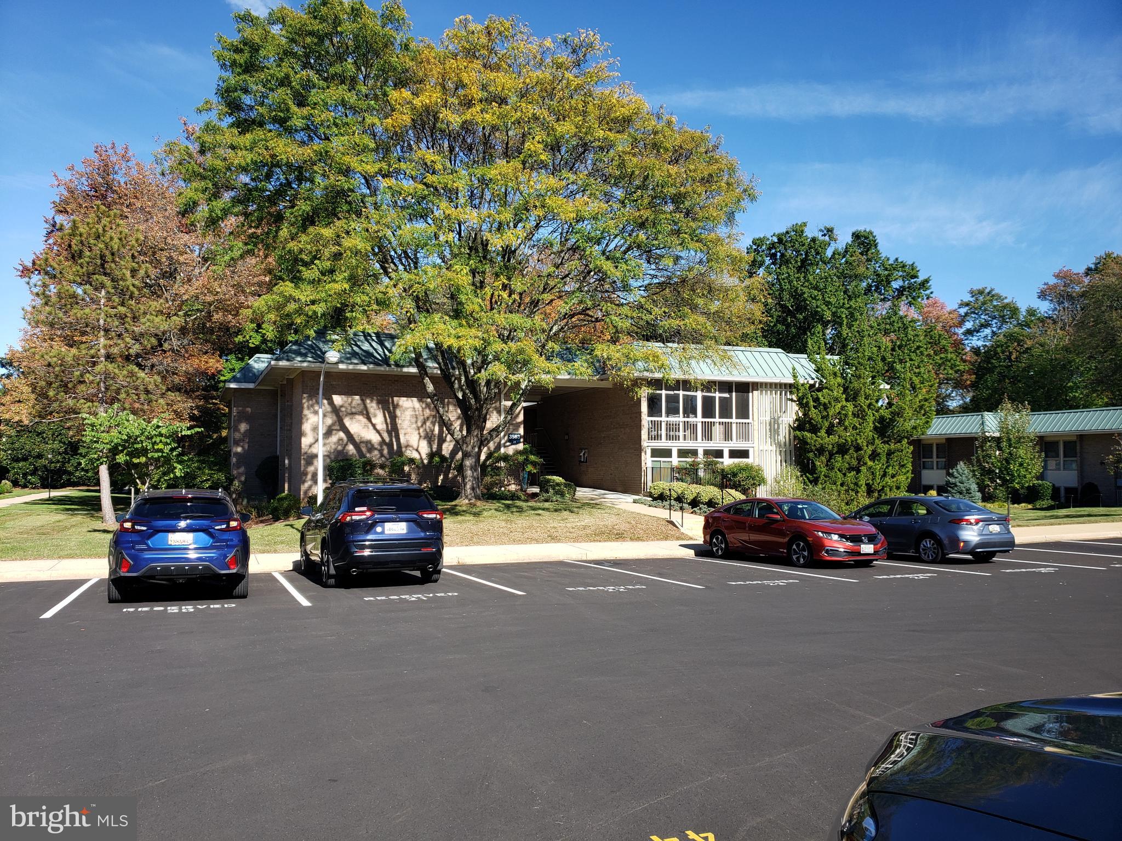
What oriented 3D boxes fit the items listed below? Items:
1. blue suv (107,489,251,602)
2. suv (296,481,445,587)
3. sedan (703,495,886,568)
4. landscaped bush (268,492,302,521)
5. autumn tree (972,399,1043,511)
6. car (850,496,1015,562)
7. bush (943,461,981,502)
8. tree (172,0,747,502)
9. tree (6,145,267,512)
[{"bbox_3d":[-5.940,1.864,13.295,1.830,1.600,4.480,1,-4,-23],"label":"blue suv"},{"bbox_3d":[-3.524,1.960,15.246,1.880,1.730,4.600,2,-4,-24],"label":"suv"},{"bbox_3d":[4.915,2.364,18.298,1.820,1.420,4.630,2,-4,-25],"label":"sedan"},{"bbox_3d":[-8.618,2.646,26.328,1.000,0.920,1.000,1,-4,-18],"label":"landscaped bush"},{"bbox_3d":[20.931,1.600,39.660,2.950,5.150,2.950,-2,-4,28],"label":"autumn tree"},{"bbox_3d":[8.078,2.441,19.375,1.800,1.440,4.630,1,-4,-22],"label":"car"},{"bbox_3d":[20.007,3.180,42.070,1.750,2.250,1.750,-2,-4,25],"label":"bush"},{"bbox_3d":[-3.077,-5.648,28.215,18.000,16.600,15.500,0,-4,-6],"label":"tree"},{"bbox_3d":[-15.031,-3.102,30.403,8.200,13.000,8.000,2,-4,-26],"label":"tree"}]

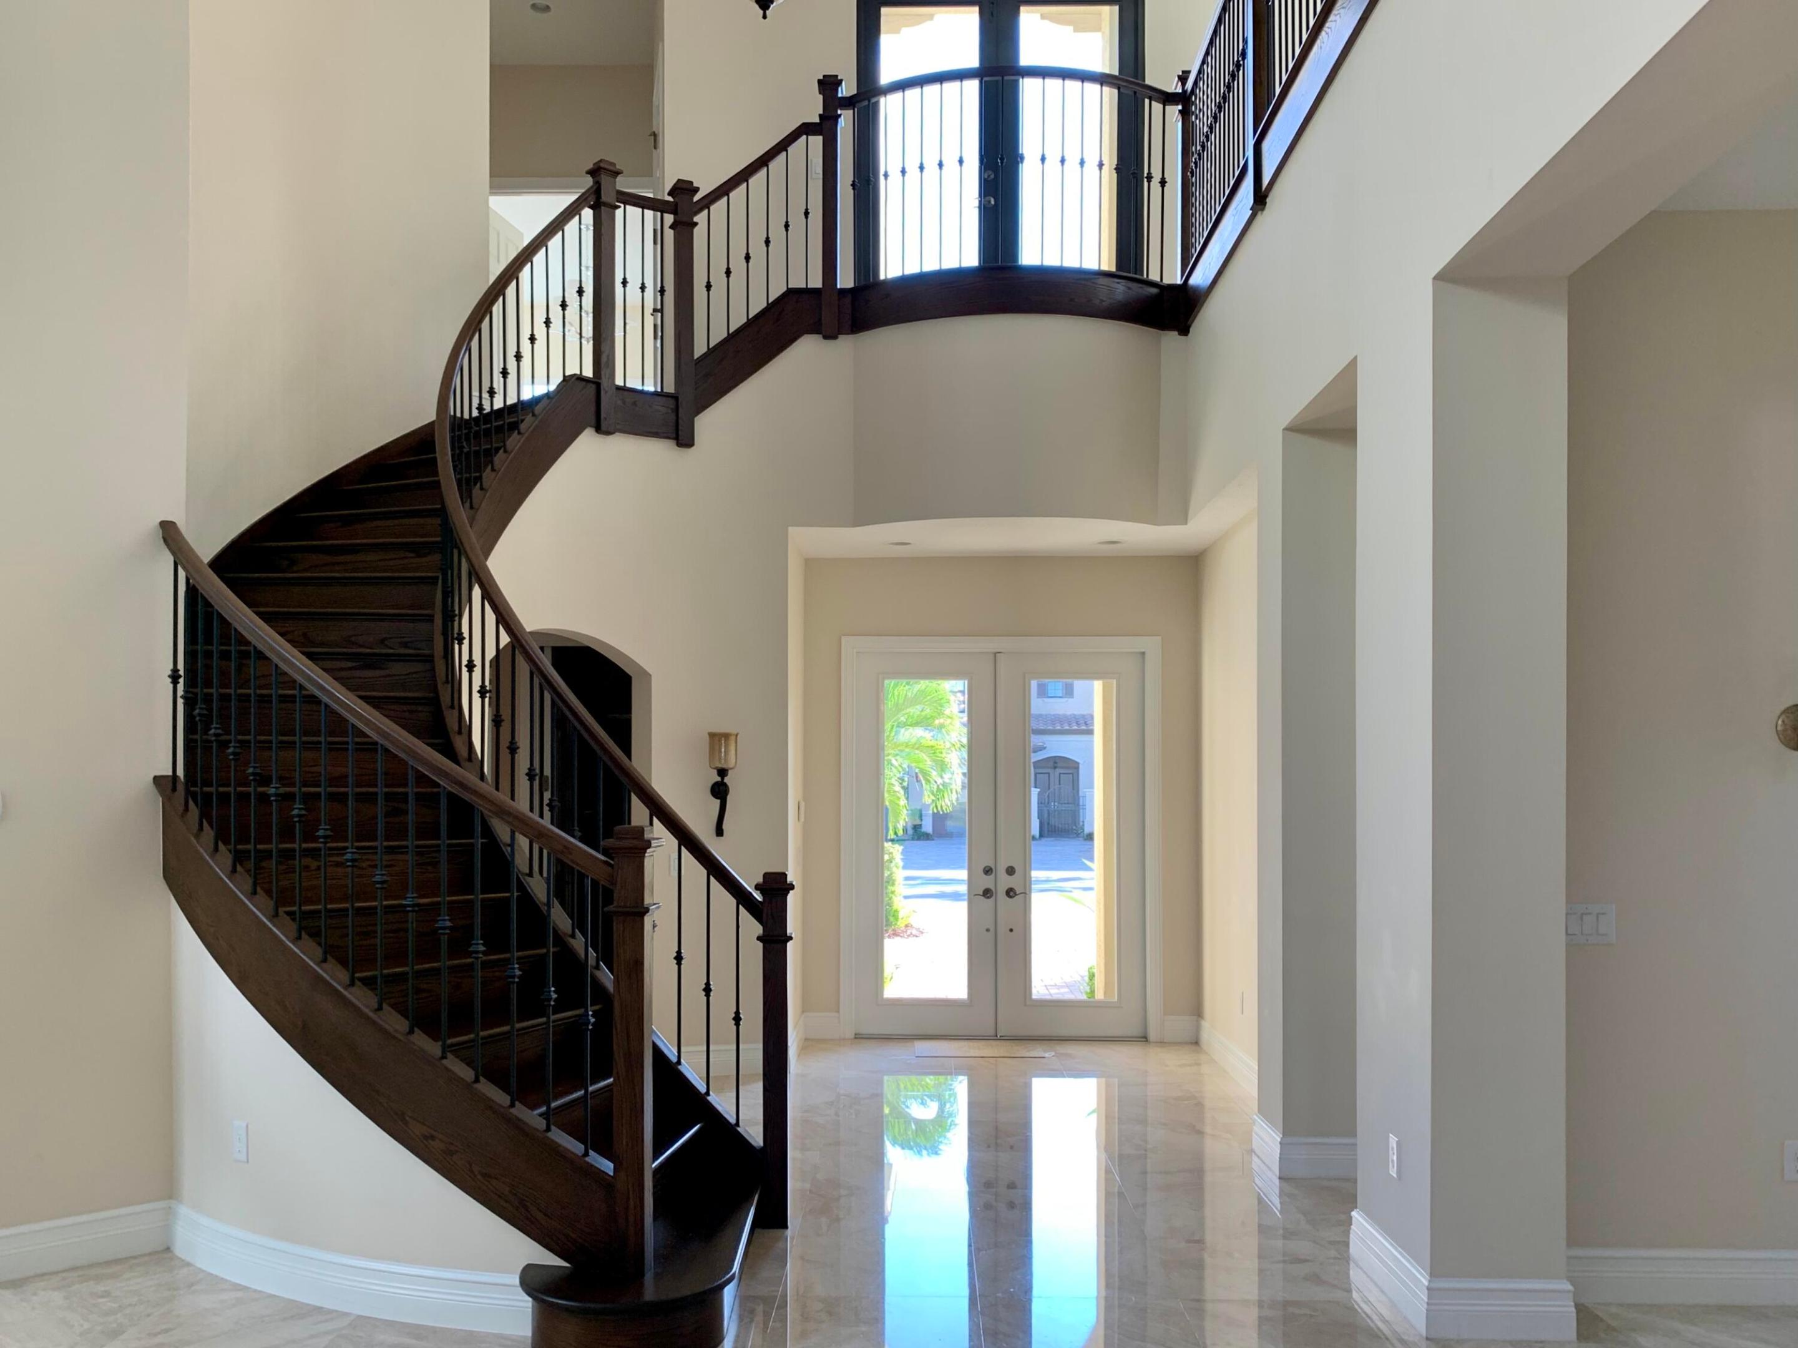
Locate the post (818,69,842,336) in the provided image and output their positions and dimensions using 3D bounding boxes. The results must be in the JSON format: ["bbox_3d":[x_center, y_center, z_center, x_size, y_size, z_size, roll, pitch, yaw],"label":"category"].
[{"bbox_3d":[-0.382,-2.594,7.500,0.135,1.460,0.135,0,-3,0],"label":"post"}]

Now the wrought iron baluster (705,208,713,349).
[{"bbox_3d":[-1.050,-2.178,7.450,0.040,0.800,0.040,0,-3,0],"label":"wrought iron baluster"}]

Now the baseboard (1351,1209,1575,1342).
[{"bbox_3d":[1.700,1.820,4.130,0.430,0.170,0.670,0,-3,0],"label":"baseboard"}]

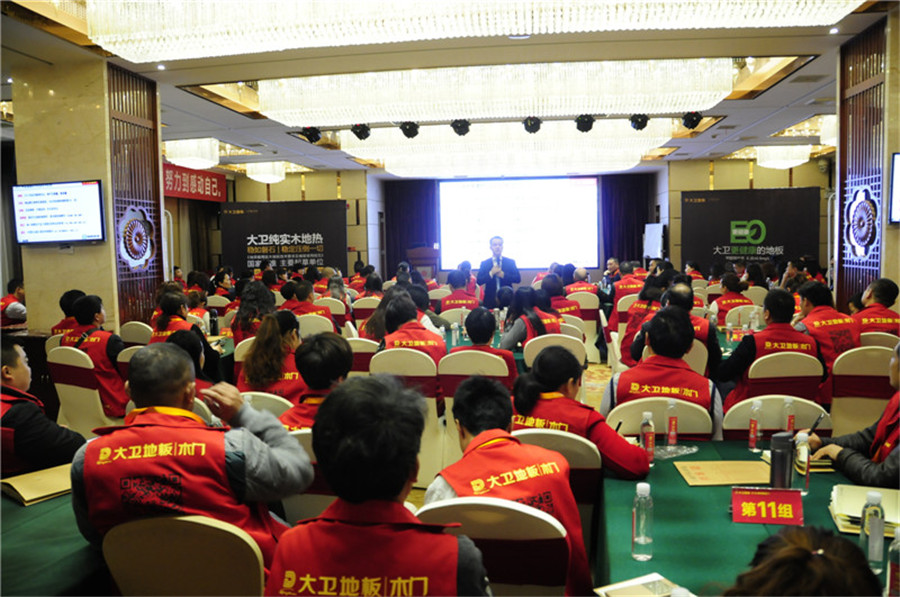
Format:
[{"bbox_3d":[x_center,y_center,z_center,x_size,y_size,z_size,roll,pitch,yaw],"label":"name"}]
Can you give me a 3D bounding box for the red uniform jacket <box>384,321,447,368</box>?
[{"bbox_3d":[-0.251,0.488,4.904,0.460,0.670,0.320,0,5,8],"label":"red uniform jacket"}]

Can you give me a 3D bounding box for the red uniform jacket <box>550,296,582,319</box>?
[{"bbox_3d":[1.052,0.313,6.533,0.470,0.620,0.300,-4,6,-32],"label":"red uniform jacket"}]

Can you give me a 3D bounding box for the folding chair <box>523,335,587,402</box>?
[{"bbox_3d":[0.801,0.718,5.292,0.460,0.950,0.550,0,5,4],"label":"folding chair"}]

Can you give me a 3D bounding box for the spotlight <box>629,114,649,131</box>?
[{"bbox_3d":[2.981,-2.768,10.600,0.300,0.270,0.280,0,5,8],"label":"spotlight"}]

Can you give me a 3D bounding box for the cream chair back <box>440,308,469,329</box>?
[{"bbox_3d":[0.109,0.559,7.609,0.450,0.930,0.540,-1,4,6],"label":"cream chair back"}]

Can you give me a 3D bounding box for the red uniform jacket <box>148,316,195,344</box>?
[{"bbox_3d":[-2.195,0.415,5.325,0.450,0.550,0.280,2,6,28],"label":"red uniform jacket"}]

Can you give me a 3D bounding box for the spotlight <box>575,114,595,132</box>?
[{"bbox_3d":[2.127,-2.749,10.600,0.300,0.270,0.280,0,5,8],"label":"spotlight"}]

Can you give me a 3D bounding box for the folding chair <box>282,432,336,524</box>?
[{"bbox_3d":[-0.451,0.948,2.895,0.460,0.950,0.550,0,5,9],"label":"folding chair"}]

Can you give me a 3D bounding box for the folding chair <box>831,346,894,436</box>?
[{"bbox_3d":[2.743,0.756,4.564,0.460,0.950,0.550,0,5,13],"label":"folding chair"}]

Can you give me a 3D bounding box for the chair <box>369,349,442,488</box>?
[{"bbox_3d":[-0.277,0.789,4.918,0.455,0.930,0.560,0,5,9],"label":"chair"}]

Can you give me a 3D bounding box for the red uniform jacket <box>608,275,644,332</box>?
[{"bbox_3d":[2.438,0.049,9.203,0.460,0.750,0.320,-1,5,-3],"label":"red uniform jacket"}]

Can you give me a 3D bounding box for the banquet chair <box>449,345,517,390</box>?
[{"bbox_3d":[0.207,0.771,4.405,0.450,0.930,0.540,0,4,12],"label":"banquet chair"}]

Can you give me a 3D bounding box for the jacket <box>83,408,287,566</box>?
[{"bbox_3d":[-0.834,0.697,2.093,0.480,0.740,0.340,-1,5,5],"label":"jacket"}]

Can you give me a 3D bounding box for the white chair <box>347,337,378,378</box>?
[{"bbox_3d":[-0.636,0.752,5.452,0.455,0.930,0.560,1,5,20],"label":"white chair"}]

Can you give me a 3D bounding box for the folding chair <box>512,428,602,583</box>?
[{"bbox_3d":[0.394,0.954,2.928,0.460,0.940,0.550,0,5,7],"label":"folding chair"}]

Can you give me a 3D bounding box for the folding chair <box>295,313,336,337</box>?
[{"bbox_3d":[-1.313,0.605,7.003,0.460,0.940,0.550,0,5,12],"label":"folding chair"}]

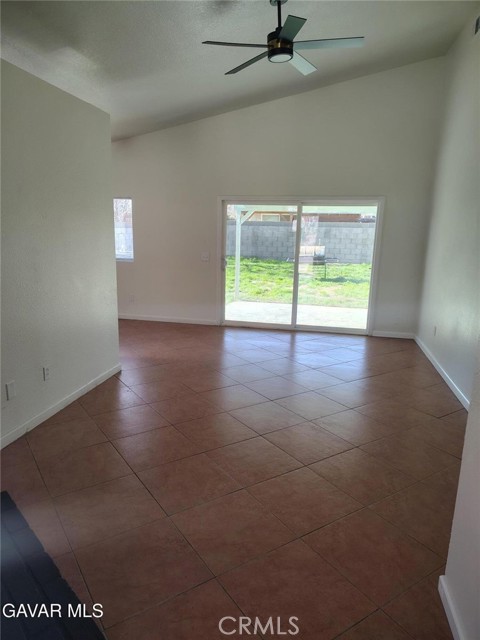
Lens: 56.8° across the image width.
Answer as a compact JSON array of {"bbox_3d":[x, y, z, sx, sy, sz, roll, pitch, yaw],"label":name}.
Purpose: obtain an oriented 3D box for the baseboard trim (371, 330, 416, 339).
[{"bbox_3d":[2.325,0.224,6.736,0.600,0.090,0.015,4,12,11],"label":"baseboard trim"}]

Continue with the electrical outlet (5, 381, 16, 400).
[{"bbox_3d":[-1.662,0.509,3.222,0.010,0.127,0.085,4,12,11],"label":"electrical outlet"}]

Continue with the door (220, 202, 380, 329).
[{"bbox_3d":[0.859,-0.812,6.866,2.370,2.000,0.100,4,12,11],"label":"door"}]

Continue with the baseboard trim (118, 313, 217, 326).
[{"bbox_3d":[-1.238,-0.006,7.438,1.790,0.090,0.015,4,12,11],"label":"baseboard trim"}]

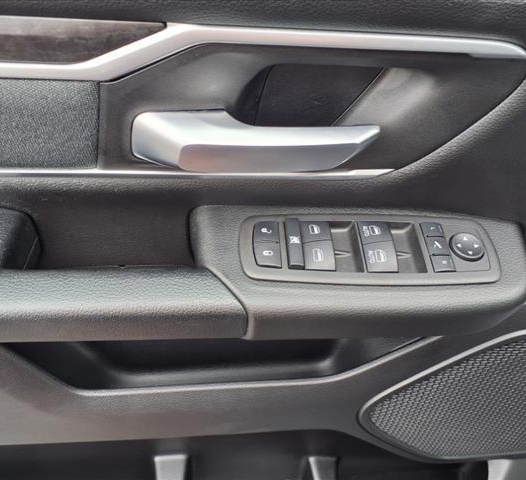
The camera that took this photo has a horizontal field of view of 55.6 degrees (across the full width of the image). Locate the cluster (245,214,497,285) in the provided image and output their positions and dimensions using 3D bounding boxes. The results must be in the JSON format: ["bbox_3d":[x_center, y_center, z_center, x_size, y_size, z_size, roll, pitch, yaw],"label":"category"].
[{"bbox_3d":[0.089,0.008,0.416,0.205,0.018,0.060,2,59,-6],"label":"cluster"}]

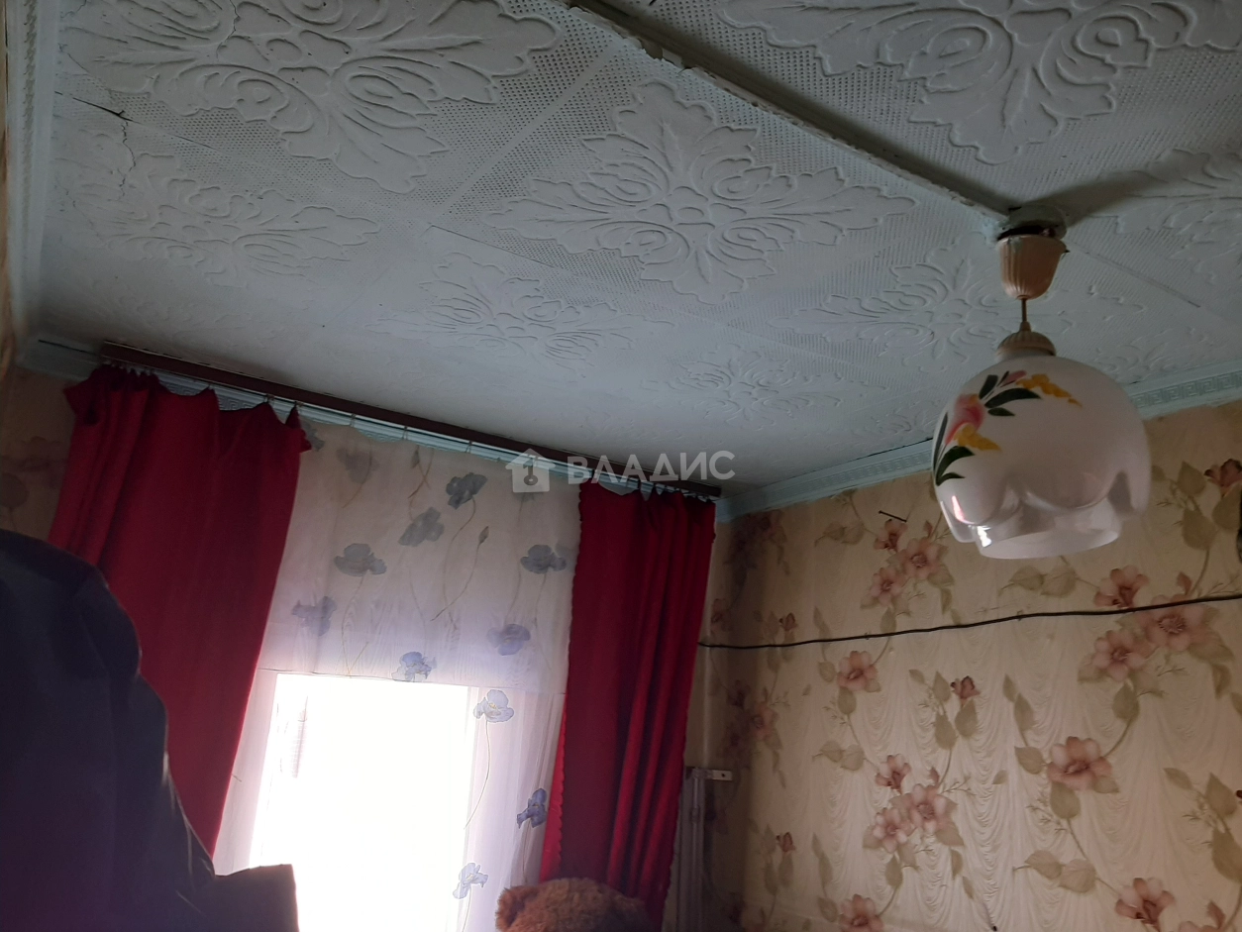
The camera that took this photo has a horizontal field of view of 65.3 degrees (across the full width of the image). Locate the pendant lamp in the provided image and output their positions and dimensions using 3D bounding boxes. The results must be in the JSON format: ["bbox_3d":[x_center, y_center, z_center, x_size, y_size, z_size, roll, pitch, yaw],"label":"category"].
[{"bbox_3d":[0.478,-0.093,1.125,0.228,0.375,0.228,-2,-15,23],"label":"pendant lamp"}]

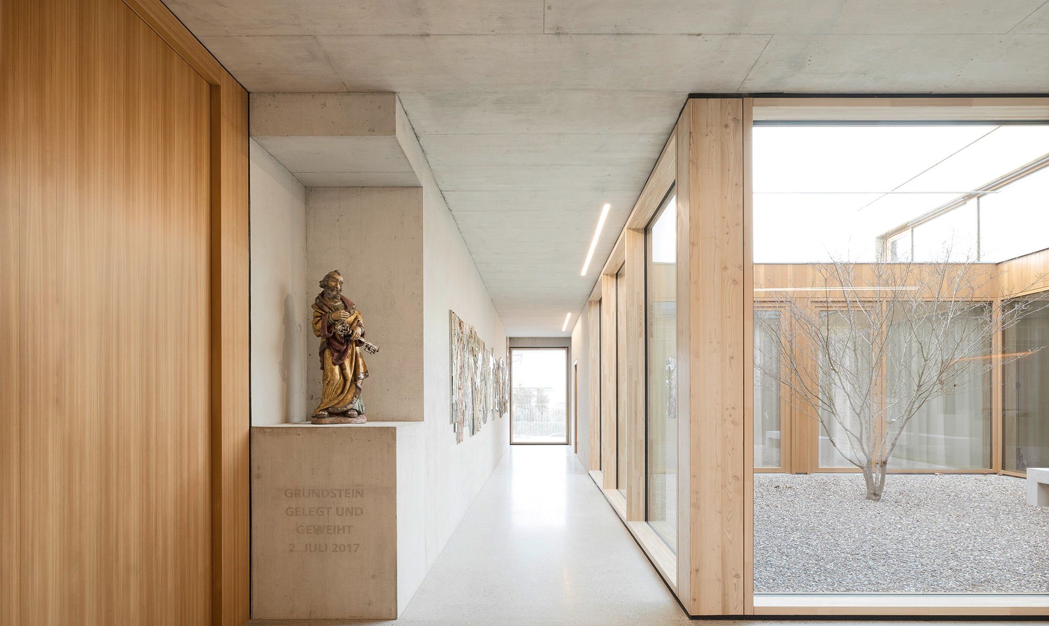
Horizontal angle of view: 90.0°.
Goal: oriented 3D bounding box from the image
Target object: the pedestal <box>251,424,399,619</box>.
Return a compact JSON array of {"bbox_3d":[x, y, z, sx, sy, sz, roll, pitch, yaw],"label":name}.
[{"bbox_3d":[-1.060,1.160,3.140,0.780,1.030,0.680,0,-5,1],"label":"pedestal"}]

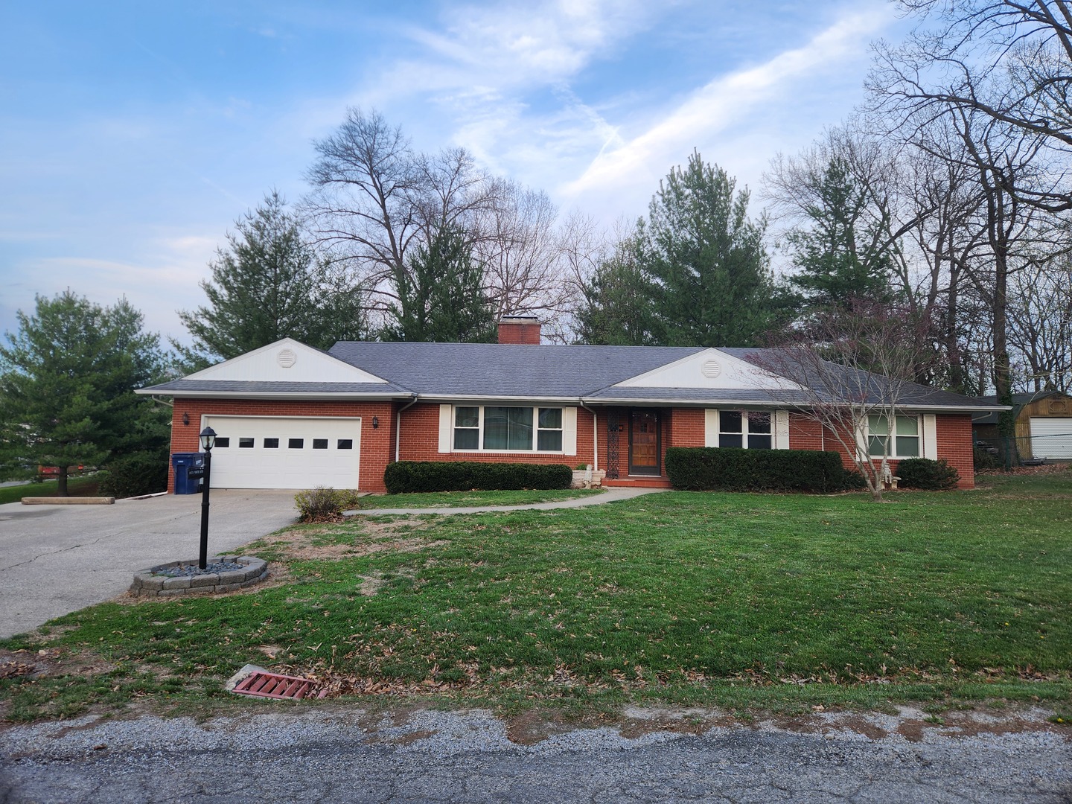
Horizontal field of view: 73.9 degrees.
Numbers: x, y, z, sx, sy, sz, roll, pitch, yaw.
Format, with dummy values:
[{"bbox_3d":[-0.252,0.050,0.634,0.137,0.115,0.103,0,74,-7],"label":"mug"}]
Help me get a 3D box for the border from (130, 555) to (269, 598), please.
[{"bbox_3d":[-3.935,2.109,8.654,1.200,0.200,1.850,0,-6,14],"label":"border"}]

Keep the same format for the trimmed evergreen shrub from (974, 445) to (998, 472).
[{"bbox_3d":[16.305,2.055,25.896,1.150,1.000,1.100,1,-5,2],"label":"trimmed evergreen shrub"}]

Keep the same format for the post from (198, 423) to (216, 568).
[{"bbox_3d":[-4.040,1.170,8.717,0.210,1.740,0.210,1,-5,2],"label":"post"}]

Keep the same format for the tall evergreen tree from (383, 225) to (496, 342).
[{"bbox_3d":[-5.395,-2.878,38.144,6.000,13.500,6.000,1,-5,2],"label":"tall evergreen tree"}]

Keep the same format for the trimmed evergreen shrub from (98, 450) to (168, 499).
[{"bbox_3d":[-12.342,2.208,21.710,2.200,1.400,2.000,1,-5,2],"label":"trimmed evergreen shrub"}]

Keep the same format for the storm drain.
[{"bbox_3d":[-1.725,1.949,4.867,0.620,0.090,0.460,5,-5,2],"label":"storm drain"}]

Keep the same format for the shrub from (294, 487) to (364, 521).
[{"bbox_3d":[-4.593,2.255,15.718,1.420,0.750,1.250,1,-5,2],"label":"shrub"}]

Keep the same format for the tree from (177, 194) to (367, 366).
[{"bbox_3d":[-14.267,-3.697,37.010,9.400,15.000,9.200,1,-5,2],"label":"tree"}]

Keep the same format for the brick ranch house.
[{"bbox_3d":[1.285,0.142,25.472,25.300,6.400,10.800,1,-5,2],"label":"brick ranch house"}]

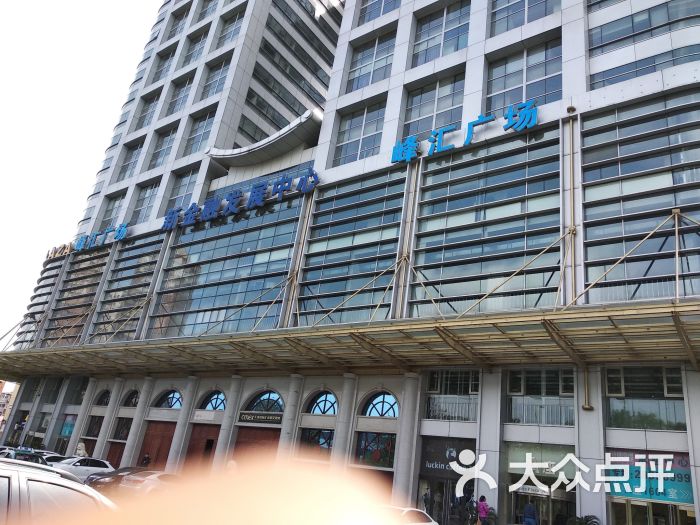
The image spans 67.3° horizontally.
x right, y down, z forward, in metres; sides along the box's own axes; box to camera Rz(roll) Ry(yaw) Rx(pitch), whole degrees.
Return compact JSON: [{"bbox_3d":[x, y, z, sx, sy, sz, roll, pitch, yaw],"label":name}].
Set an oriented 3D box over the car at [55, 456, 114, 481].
[{"bbox_3d":[-16.599,12.530,31.500,1.840,1.550,4.450,-9,-29,35],"label":"car"}]

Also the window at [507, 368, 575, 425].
[{"bbox_3d":[8.809,6.093,24.073,3.384,2.544,0.200,-9,-29,35],"label":"window"}]

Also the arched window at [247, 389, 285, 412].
[{"bbox_3d":[-5.210,8.955,34.058,3.936,1.392,0.200,-9,-29,35],"label":"arched window"}]

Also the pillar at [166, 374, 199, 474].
[{"bbox_3d":[-11.842,11.633,36.857,0.780,7.270,0.780,-9,-29,36],"label":"pillar"}]

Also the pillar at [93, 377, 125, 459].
[{"bbox_3d":[-19.604,12.951,42.438,0.780,7.200,0.780,-9,-29,36],"label":"pillar"}]

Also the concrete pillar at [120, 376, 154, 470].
[{"bbox_3d":[-16.266,12.381,40.039,0.780,7.180,0.780,-9,-29,36],"label":"concrete pillar"}]

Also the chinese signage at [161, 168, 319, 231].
[{"bbox_3d":[-9.113,-4.738,41.061,17.300,2.250,0.350,-9,-29,36],"label":"chinese signage"}]

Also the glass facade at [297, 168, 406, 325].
[{"bbox_3d":[0.077,-0.713,32.404,7.400,10.500,0.500,-9,-29,36],"label":"glass facade"}]

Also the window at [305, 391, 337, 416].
[{"bbox_3d":[-1.435,8.360,31.335,2.760,1.368,0.200,-9,-29,35],"label":"window"}]

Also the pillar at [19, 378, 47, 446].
[{"bbox_3d":[-29.508,14.504,50.002,1.080,7.588,0.792,-9,-29,35],"label":"pillar"}]

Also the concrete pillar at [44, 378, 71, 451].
[{"bbox_3d":[-26.301,14.267,47.856,1.100,7.200,0.950,-9,-29,36],"label":"concrete pillar"}]

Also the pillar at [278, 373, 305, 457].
[{"bbox_3d":[-3.686,10.292,30.967,0.780,7.350,0.780,-9,-29,36],"label":"pillar"}]

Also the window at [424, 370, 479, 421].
[{"bbox_3d":[5.284,6.659,26.611,3.120,2.544,0.200,-9,-29,35],"label":"window"}]

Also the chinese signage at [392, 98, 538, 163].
[{"bbox_3d":[6.229,-7.211,29.956,8.900,2.050,0.320,-9,-29,36],"label":"chinese signage"}]

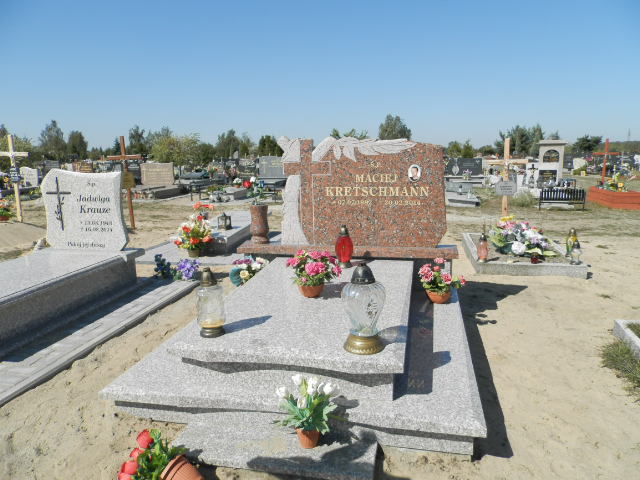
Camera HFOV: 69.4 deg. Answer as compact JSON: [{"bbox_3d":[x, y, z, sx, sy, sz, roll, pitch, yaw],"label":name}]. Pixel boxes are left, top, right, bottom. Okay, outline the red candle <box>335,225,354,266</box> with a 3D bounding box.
[{"bbox_3d":[0.190,0.045,3.587,0.142,0.335,0.142,1,11,13],"label":"red candle"}]

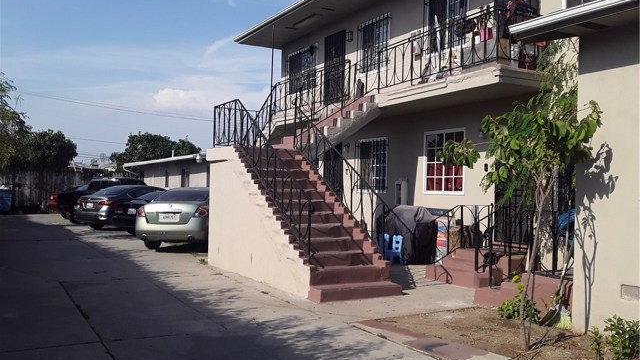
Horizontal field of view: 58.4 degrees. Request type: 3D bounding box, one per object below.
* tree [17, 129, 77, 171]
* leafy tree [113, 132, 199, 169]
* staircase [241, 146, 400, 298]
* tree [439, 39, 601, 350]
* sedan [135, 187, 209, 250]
[{"bbox_3d":[-15.215,-0.535,32.000,3.300,4.500,3.300,2,-1,-28],"label":"tree"},{"bbox_3d":[-10.620,-0.559,37.000,5.600,5.000,4.800,2,-1,-16],"label":"leafy tree"},{"bbox_3d":[-0.167,0.502,8.788,1.320,2.120,2.950,2,-1,-30],"label":"staircase"},{"bbox_3d":[1.845,0.144,5.300,1.420,2.750,1.300,1,-1,19],"label":"tree"},{"bbox_3d":[-2.860,0.891,14.200,1.800,1.470,4.800,1,-1,8],"label":"sedan"}]

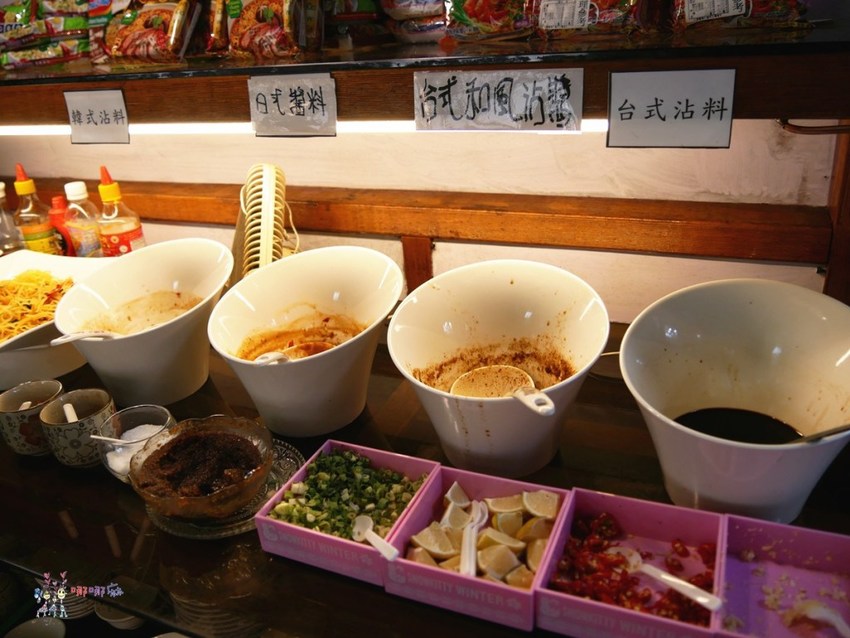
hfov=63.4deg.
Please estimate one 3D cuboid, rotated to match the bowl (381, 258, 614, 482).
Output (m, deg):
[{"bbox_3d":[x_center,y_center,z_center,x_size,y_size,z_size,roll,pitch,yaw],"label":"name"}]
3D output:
[{"bbox_3d":[0.083,0.058,0.769,0.236,0.176,0.240,1,25,12],"label":"bowl"}]

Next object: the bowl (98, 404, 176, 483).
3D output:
[{"bbox_3d":[-0.320,0.146,0.781,0.081,0.064,0.081,-4,24,2],"label":"bowl"}]

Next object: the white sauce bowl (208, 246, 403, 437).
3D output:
[{"bbox_3d":[-0.140,0.031,0.866,0.236,0.176,0.240,-4,24,2],"label":"white sauce bowl"}]

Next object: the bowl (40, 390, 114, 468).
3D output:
[{"bbox_3d":[-0.408,0.133,0.825,0.079,0.064,0.079,-18,28,-27],"label":"bowl"}]

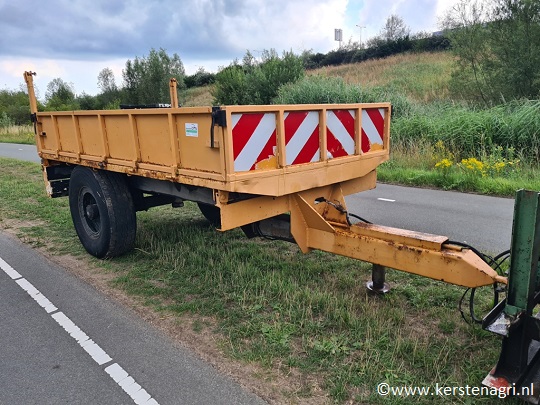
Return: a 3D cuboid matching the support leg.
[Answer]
[{"bbox_3d":[0.858,0.573,3.200,0.190,0.265,0.190,11,17,43],"label":"support leg"}]

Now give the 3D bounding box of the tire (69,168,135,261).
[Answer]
[{"bbox_3d":[-1.883,0.091,4.548,1.065,1.065,0.350,11,17,43],"label":"tire"}]

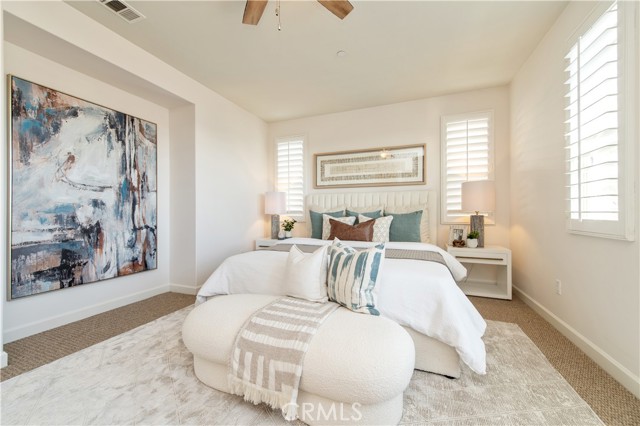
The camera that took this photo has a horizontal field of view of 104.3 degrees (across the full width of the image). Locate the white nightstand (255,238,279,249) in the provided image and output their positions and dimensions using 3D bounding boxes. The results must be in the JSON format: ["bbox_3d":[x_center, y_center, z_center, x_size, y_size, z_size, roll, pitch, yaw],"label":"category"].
[{"bbox_3d":[-0.684,0.724,4.298,0.656,0.571,0.470,0,0,22],"label":"white nightstand"}]

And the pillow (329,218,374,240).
[{"bbox_3d":[0.416,0.253,3.340,0.626,0.343,0.151,0,-24,22],"label":"pillow"}]

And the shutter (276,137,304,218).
[{"bbox_3d":[-0.535,-0.623,4.456,0.586,1.464,0.061,0,0,22],"label":"shutter"}]

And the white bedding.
[{"bbox_3d":[0.244,0.666,2.741,2.280,0.580,1.880,0,0,21],"label":"white bedding"}]

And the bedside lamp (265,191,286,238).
[{"bbox_3d":[-0.768,0.054,4.337,0.365,0.830,0.365,0,0,0],"label":"bedside lamp"}]

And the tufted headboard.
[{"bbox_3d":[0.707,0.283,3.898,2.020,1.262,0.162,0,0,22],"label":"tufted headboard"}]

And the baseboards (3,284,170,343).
[{"bbox_3d":[-2.278,1.005,2.608,0.016,0.090,1.560,0,0,21],"label":"baseboards"}]

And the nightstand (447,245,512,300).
[{"bbox_3d":[2.030,0.750,3.260,0.680,0.585,0.400,0,0,21],"label":"nightstand"}]

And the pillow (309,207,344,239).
[{"bbox_3d":[0.108,0.187,3.792,0.545,0.485,0.172,0,-17,22],"label":"pillow"}]

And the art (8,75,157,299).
[{"bbox_3d":[-2.281,-0.206,2.563,0.050,1.820,1.210,0,0,21],"label":"art"}]

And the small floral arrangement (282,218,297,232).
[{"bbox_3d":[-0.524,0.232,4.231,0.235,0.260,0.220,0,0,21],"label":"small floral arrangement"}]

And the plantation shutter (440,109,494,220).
[{"bbox_3d":[2.045,-0.612,3.451,0.640,1.535,0.060,0,0,21],"label":"plantation shutter"}]

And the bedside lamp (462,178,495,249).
[{"bbox_3d":[2.032,0.019,3.209,0.374,0.848,0.374,0,0,22],"label":"bedside lamp"}]

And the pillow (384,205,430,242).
[{"bbox_3d":[1.190,0.173,3.431,0.560,0.500,0.170,0,-14,21],"label":"pillow"}]

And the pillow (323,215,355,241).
[{"bbox_3d":[0.281,0.222,3.559,0.485,0.444,0.151,0,-20,22],"label":"pillow"}]

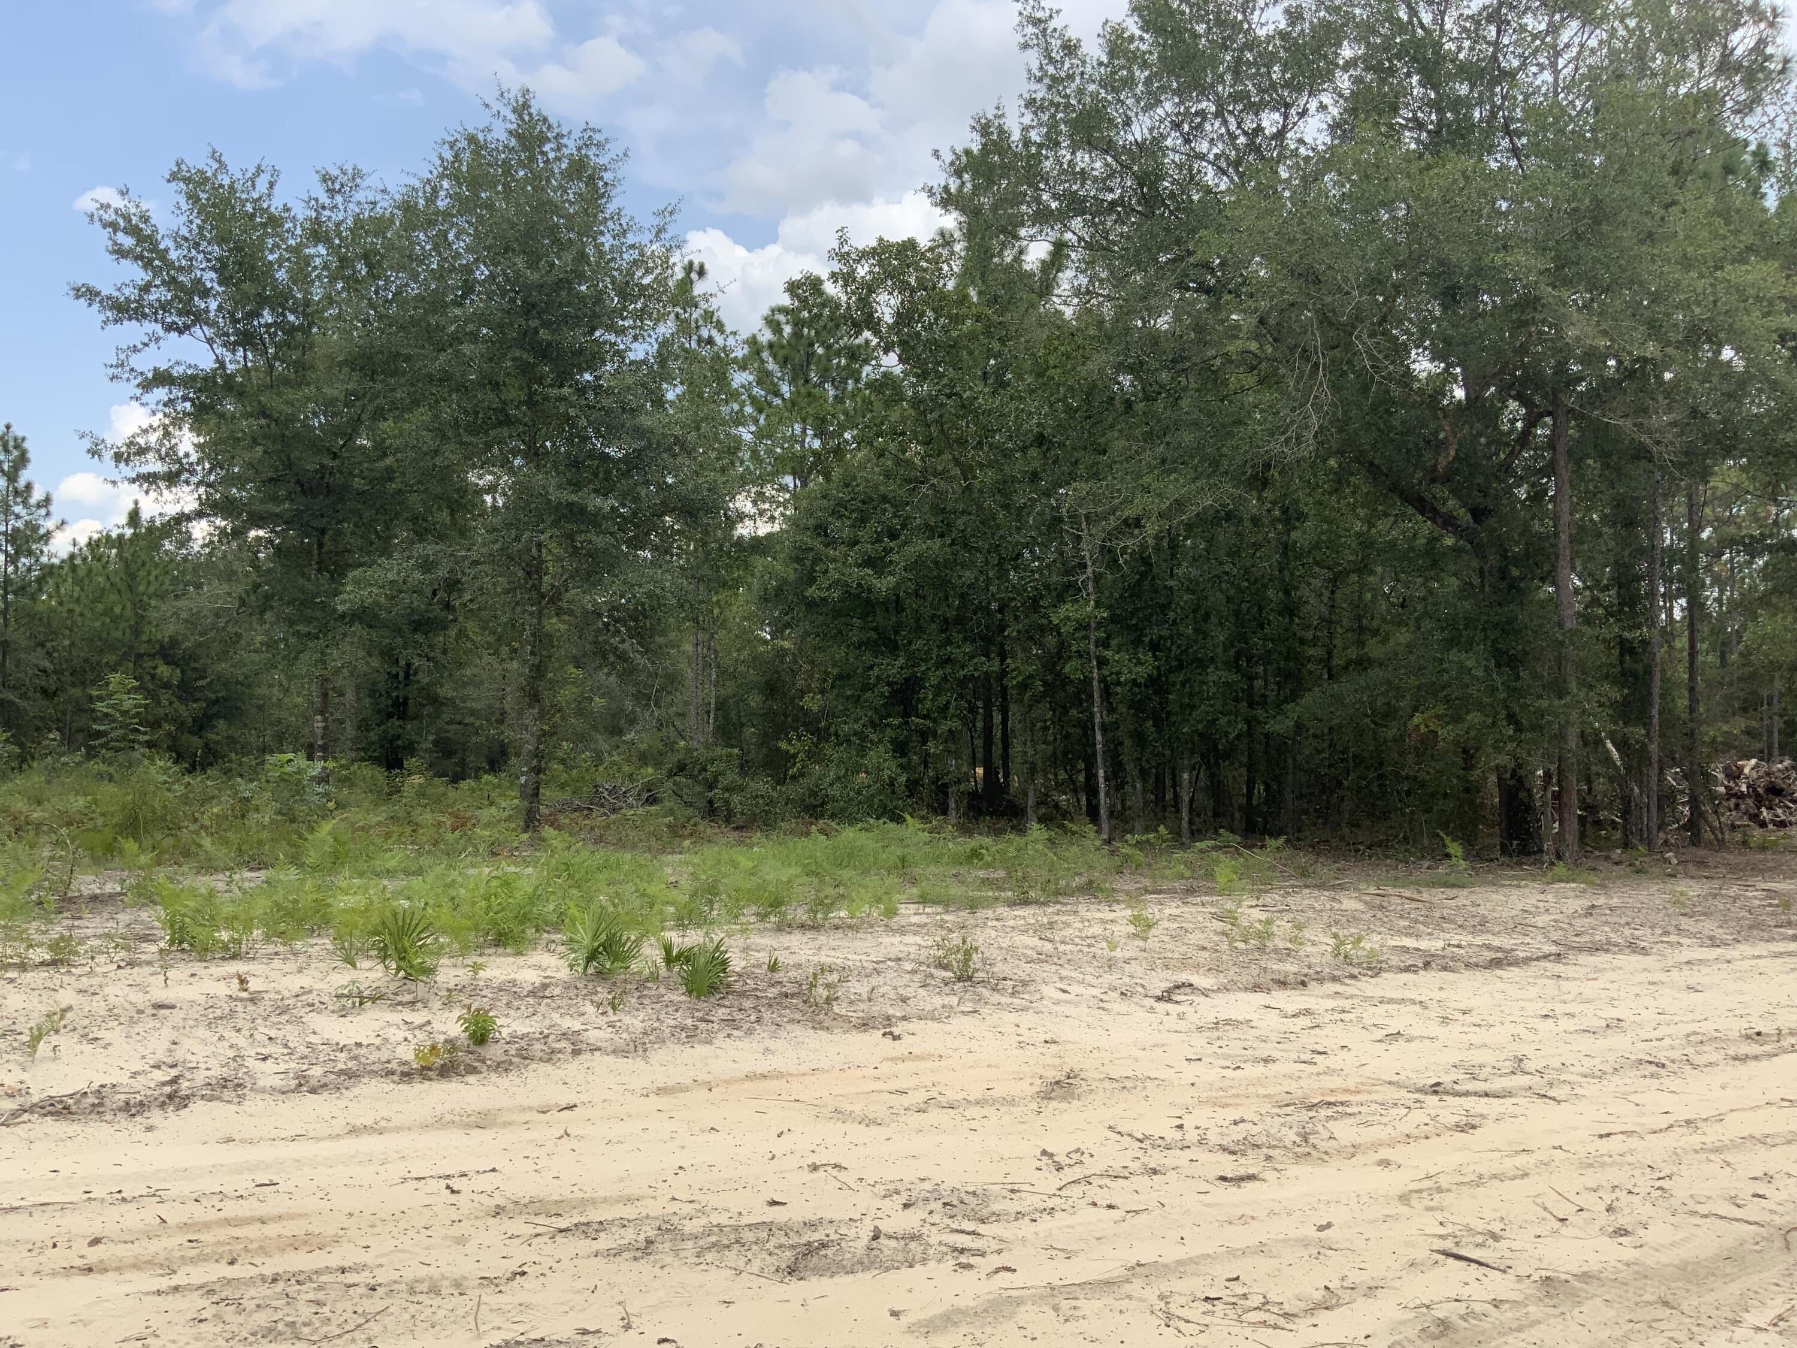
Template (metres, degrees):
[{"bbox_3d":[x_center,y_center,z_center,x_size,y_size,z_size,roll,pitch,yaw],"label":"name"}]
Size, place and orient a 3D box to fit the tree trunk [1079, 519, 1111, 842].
[{"bbox_3d":[2.820,0.091,21.600,0.400,4.630,0.300,0,-2,0],"label":"tree trunk"}]

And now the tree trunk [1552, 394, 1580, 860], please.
[{"bbox_3d":[8.292,-0.584,18.700,0.340,5.790,0.320,0,-2,0],"label":"tree trunk"}]

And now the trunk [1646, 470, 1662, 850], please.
[{"bbox_3d":[11.512,-0.231,22.924,0.170,5.806,0.170,2,-3,0],"label":"trunk"}]

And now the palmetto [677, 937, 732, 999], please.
[{"bbox_3d":[-1.162,1.758,9.000,0.330,0.360,0.320,0,-2,0],"label":"palmetto"}]

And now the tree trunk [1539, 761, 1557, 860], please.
[{"bbox_3d":[8.066,1.692,18.700,0.190,1.240,0.180,0,-2,0],"label":"tree trunk"}]

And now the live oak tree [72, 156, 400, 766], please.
[{"bbox_3d":[-12.532,-3.774,28.500,6.400,12.090,6.200,0,-2,0],"label":"live oak tree"}]

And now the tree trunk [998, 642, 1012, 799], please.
[{"bbox_3d":[2.062,0.875,28.991,0.170,3.028,0.170,-1,-3,0],"label":"tree trunk"}]

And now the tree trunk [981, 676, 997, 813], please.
[{"bbox_3d":[1.624,1.259,27.000,0.280,2.440,0.260,0,-2,0],"label":"tree trunk"}]

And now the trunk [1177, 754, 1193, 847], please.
[{"bbox_3d":[4.510,1.982,23.622,0.170,1.428,0.170,-1,-3,0],"label":"trunk"}]

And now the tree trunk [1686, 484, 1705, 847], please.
[{"bbox_3d":[12.376,-0.147,23.396,0.180,5.660,0.180,1,-3,0],"label":"tree trunk"}]

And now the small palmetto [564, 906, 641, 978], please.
[{"bbox_3d":[-2.036,1.843,10.348,0.530,0.489,0.450,0,-3,0],"label":"small palmetto"}]

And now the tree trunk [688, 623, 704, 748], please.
[{"bbox_3d":[-4.566,0.254,34.000,0.300,2.820,0.280,0,-2,0],"label":"tree trunk"}]

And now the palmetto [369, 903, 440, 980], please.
[{"bbox_3d":[-3.351,1.821,10.223,0.490,0.521,0.450,0,-3,0],"label":"palmetto"}]

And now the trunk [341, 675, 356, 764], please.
[{"bbox_3d":[-12.014,0.999,32.990,0.200,1.969,0.200,-1,-3,0],"label":"trunk"}]

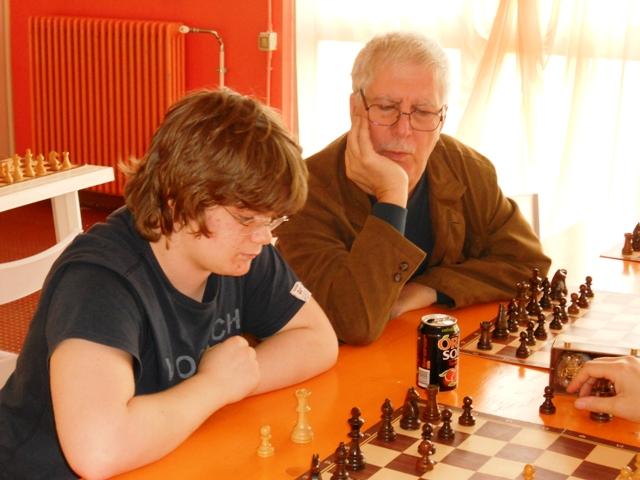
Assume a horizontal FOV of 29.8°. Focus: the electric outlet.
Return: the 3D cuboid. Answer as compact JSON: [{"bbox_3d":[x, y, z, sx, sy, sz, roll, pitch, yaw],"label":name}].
[{"bbox_3d":[-0.236,-0.907,5.500,0.065,0.080,0.050,9,17,30],"label":"electric outlet"}]

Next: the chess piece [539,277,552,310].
[{"bbox_3d":[0.426,0.102,2.260,0.025,0.064,0.025,9,16,29],"label":"chess piece"}]

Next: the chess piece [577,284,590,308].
[{"bbox_3d":[0.509,0.107,2.320,0.024,0.044,0.024,9,17,29],"label":"chess piece"}]

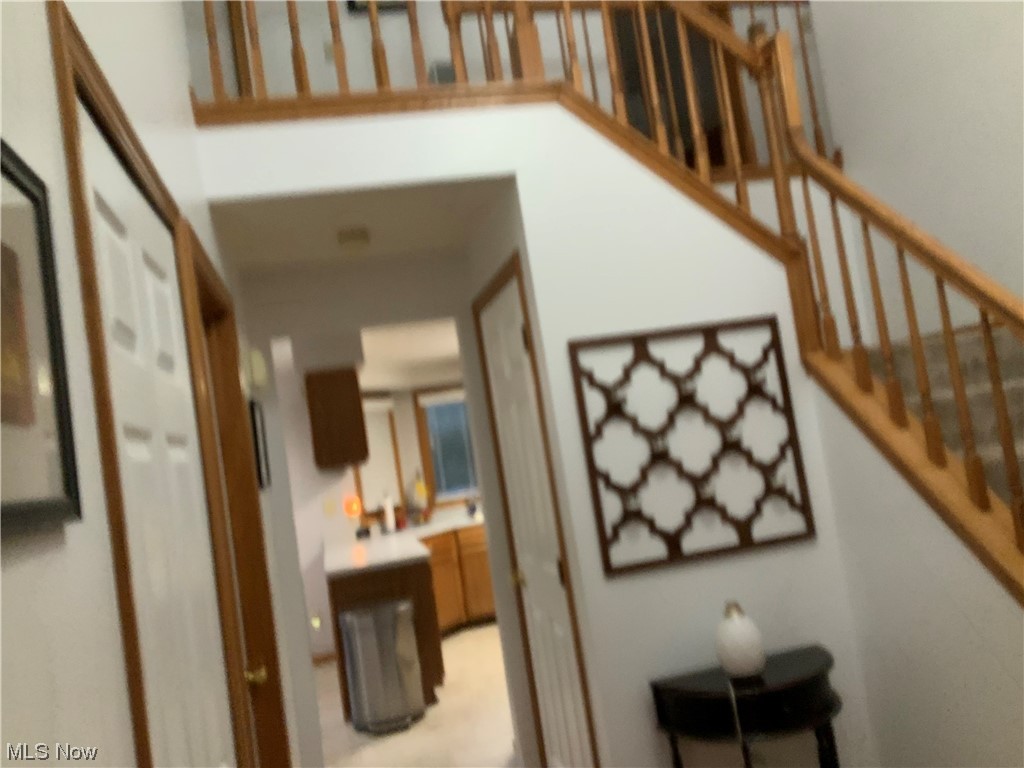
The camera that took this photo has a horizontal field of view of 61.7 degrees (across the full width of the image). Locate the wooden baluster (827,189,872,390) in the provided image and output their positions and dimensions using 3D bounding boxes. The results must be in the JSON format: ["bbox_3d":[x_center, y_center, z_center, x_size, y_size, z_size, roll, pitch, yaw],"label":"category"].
[{"bbox_3d":[1.068,-0.303,2.719,0.033,0.655,0.033,-8,-5,-13],"label":"wooden baluster"}]

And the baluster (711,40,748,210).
[{"bbox_3d":[0.762,-0.898,2.985,0.034,0.620,0.034,-8,-4,-13],"label":"baluster"}]

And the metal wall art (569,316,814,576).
[{"bbox_3d":[0.595,0.186,2.773,0.735,0.745,0.022,-8,-4,-13],"label":"metal wall art"}]

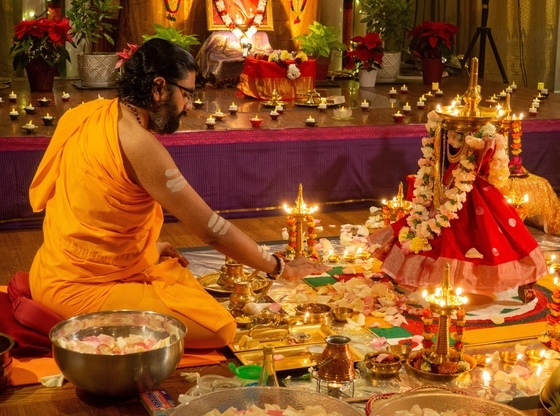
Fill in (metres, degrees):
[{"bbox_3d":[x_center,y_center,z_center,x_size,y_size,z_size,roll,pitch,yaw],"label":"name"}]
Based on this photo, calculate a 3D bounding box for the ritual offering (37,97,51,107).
[{"bbox_3d":[-1.264,-0.574,5.401,0.074,0.043,0.066,0,12,0],"label":"ritual offering"}]

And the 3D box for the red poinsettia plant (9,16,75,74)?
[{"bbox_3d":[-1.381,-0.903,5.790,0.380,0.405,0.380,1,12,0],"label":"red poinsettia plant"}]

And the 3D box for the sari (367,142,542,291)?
[{"bbox_3d":[0.624,-0.015,3.547,0.580,0.440,0.560,-6,14,-27],"label":"sari"}]

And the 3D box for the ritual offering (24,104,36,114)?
[{"bbox_3d":[-1.251,-0.500,5.049,0.064,0.048,0.060,0,12,0],"label":"ritual offering"}]

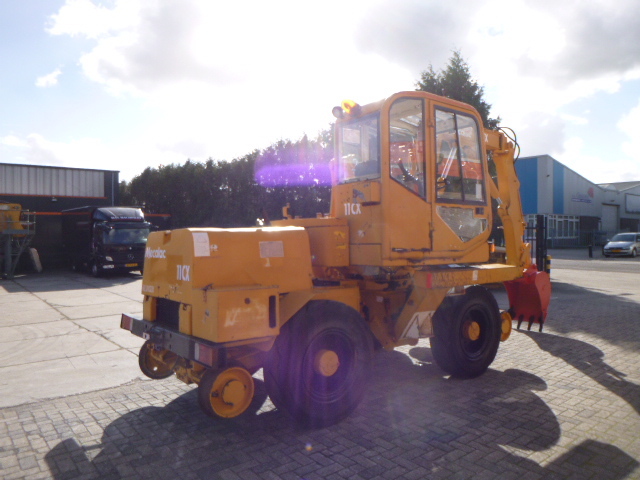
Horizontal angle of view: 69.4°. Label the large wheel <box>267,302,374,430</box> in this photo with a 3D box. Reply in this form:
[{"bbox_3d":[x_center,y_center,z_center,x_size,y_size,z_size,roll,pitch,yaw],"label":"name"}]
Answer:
[{"bbox_3d":[0.009,1.089,4.122,1.080,1.080,0.340,0,0,-39],"label":"large wheel"}]

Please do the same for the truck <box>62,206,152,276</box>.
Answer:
[{"bbox_3d":[-11.602,0.074,25.131,2.450,3.400,7.800,0,0,-38],"label":"truck"}]

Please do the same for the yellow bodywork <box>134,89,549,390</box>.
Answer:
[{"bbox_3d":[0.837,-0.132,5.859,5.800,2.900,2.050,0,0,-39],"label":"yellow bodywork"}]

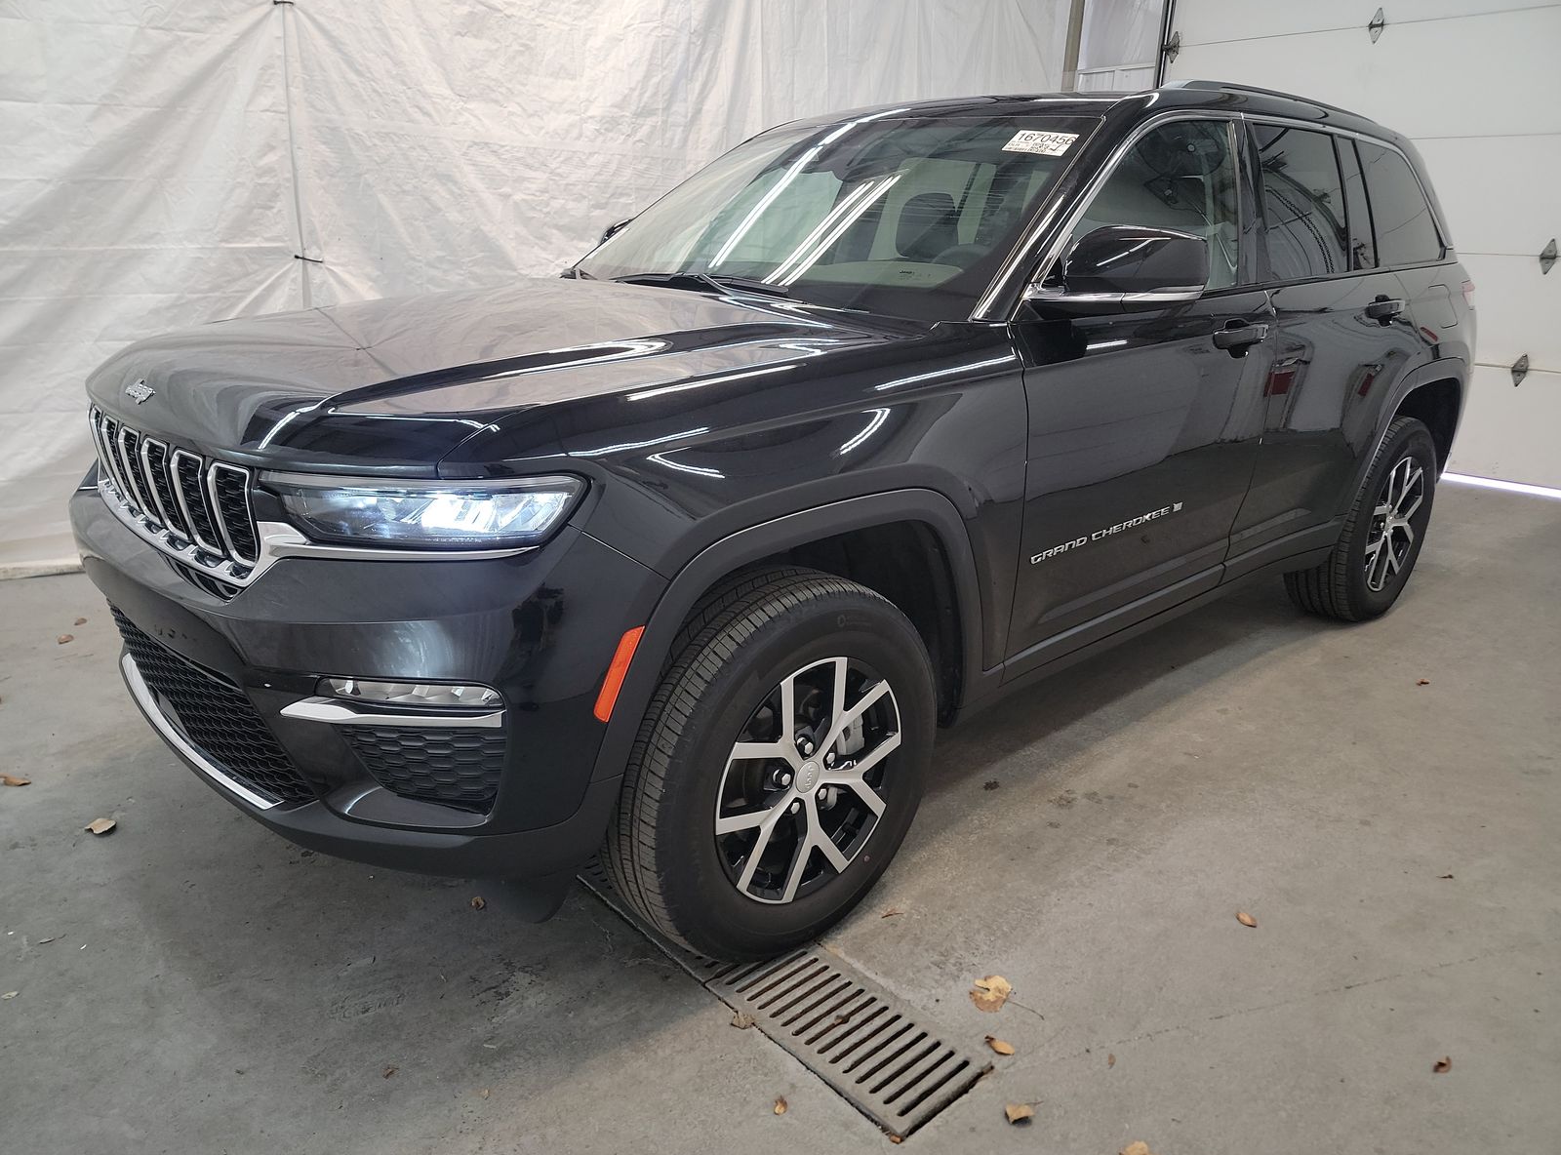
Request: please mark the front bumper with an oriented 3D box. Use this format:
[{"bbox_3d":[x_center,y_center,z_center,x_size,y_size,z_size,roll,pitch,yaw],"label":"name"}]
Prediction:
[{"bbox_3d":[-1.033,0.085,2.314,0.610,0.720,1.920,-15,23,-40],"label":"front bumper"}]

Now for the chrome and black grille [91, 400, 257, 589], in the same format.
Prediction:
[{"bbox_3d":[-1.191,-0.172,2.081,0.120,0.270,1.000,-15,23,-40],"label":"chrome and black grille"}]

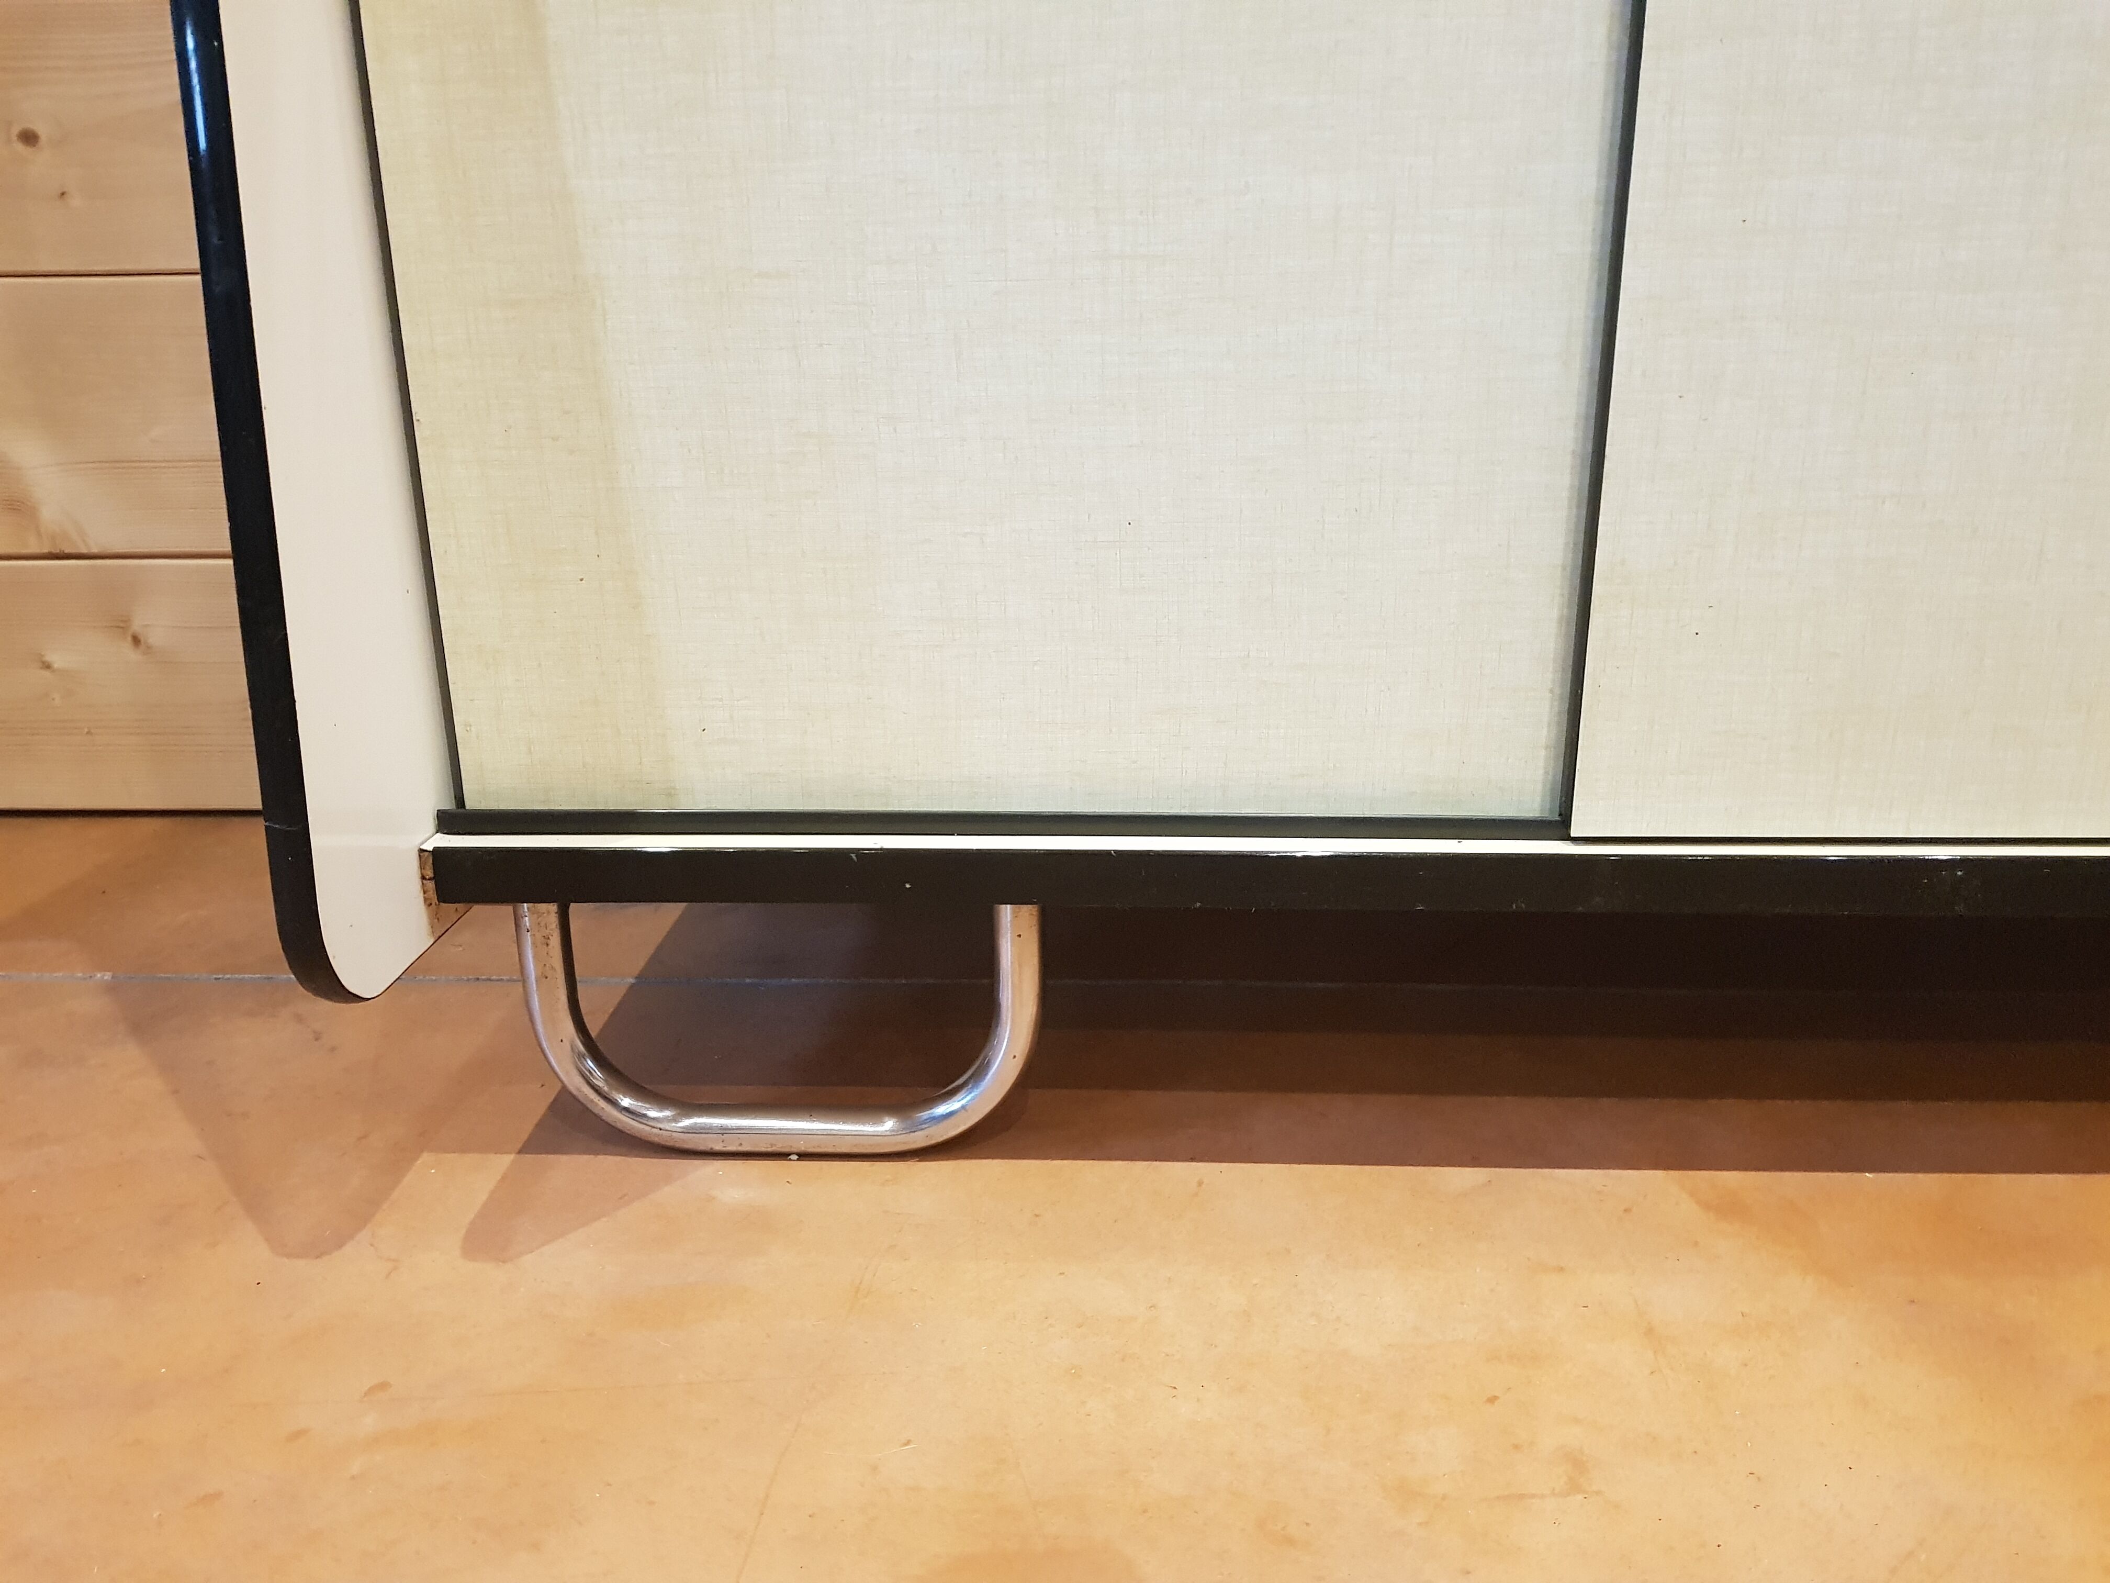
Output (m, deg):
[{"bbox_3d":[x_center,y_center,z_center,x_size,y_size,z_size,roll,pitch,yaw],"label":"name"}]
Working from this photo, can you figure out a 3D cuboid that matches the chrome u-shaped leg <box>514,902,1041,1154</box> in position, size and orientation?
[{"bbox_3d":[-0.131,0.111,0.769,0.252,0.142,0.025,0,17,2],"label":"chrome u-shaped leg"}]

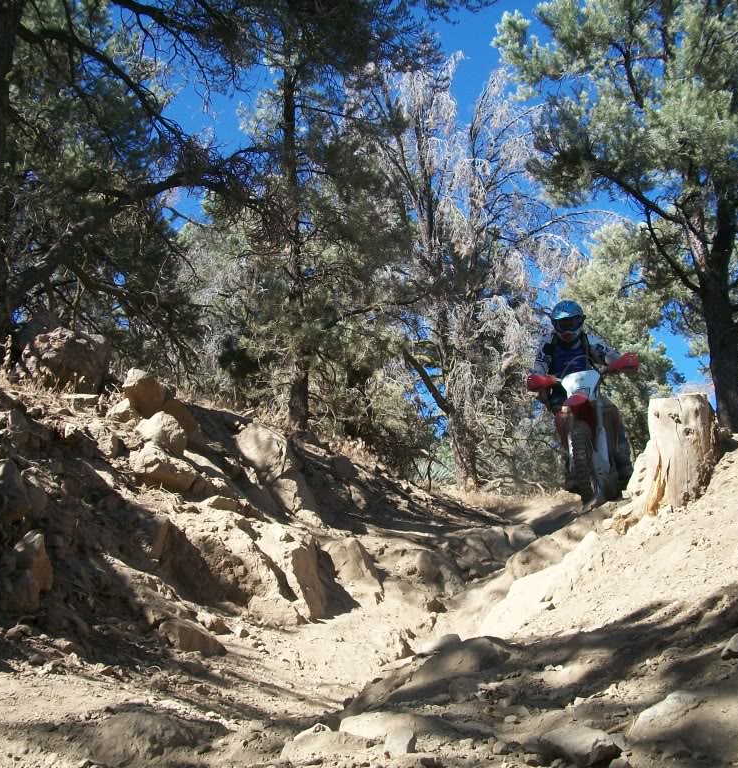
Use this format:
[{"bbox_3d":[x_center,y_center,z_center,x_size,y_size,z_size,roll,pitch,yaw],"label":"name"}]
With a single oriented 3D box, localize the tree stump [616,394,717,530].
[{"bbox_3d":[1.939,0.510,6.150,0.620,0.840,0.520,-3,-8,18],"label":"tree stump"}]

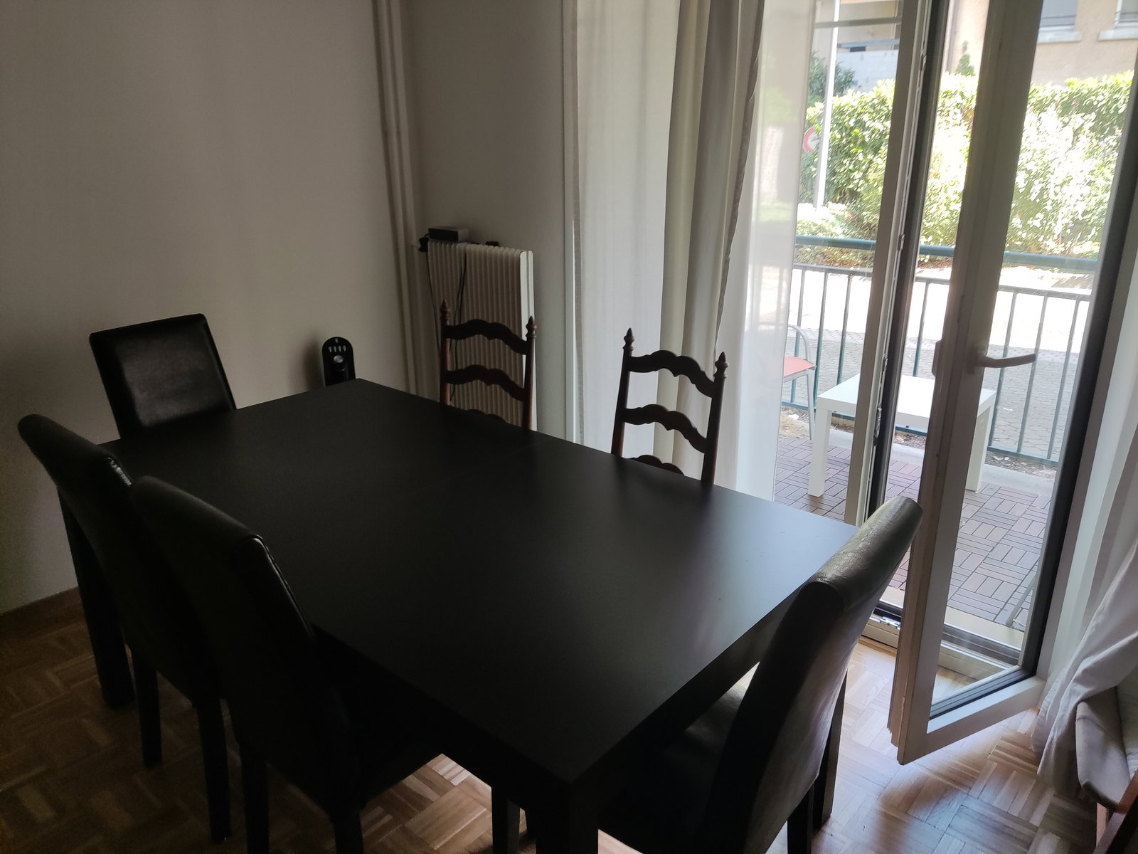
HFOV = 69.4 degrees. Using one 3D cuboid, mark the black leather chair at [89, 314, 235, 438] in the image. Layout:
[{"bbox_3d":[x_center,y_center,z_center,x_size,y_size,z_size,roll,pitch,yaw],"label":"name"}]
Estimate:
[{"bbox_3d":[-1.115,0.178,2.615,0.600,0.960,0.430,15,24,37],"label":"black leather chair"}]

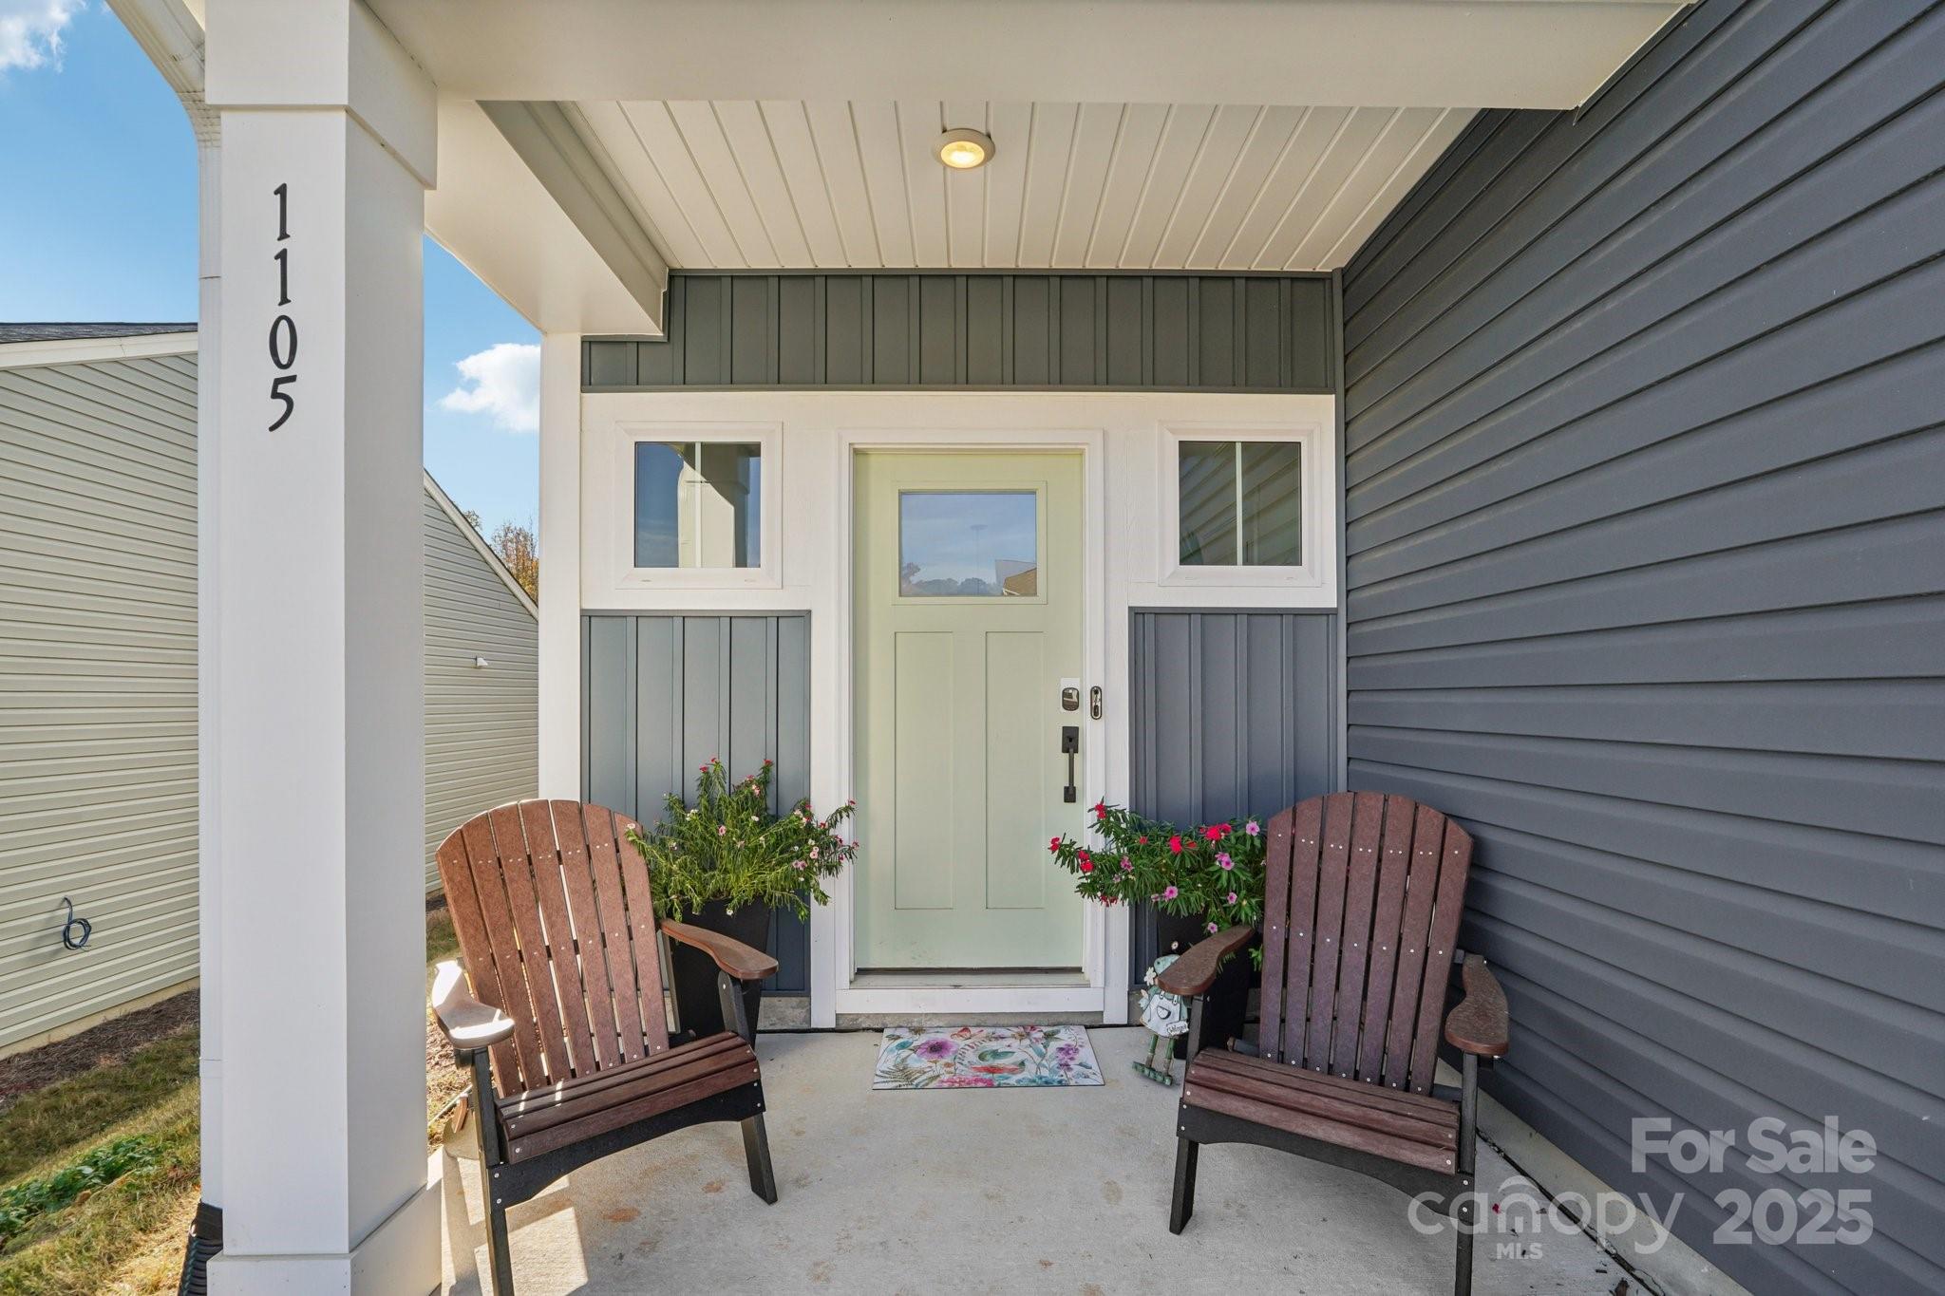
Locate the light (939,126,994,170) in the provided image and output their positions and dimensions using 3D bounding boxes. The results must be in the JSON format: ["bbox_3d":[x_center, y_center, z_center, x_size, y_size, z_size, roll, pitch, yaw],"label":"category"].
[{"bbox_3d":[-0.025,-1.475,2.410,0.187,0.035,0.187,0,-1,-1],"label":"light"}]

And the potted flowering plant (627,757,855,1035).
[{"bbox_3d":[-0.815,0.910,2.820,0.790,1.050,0.560,0,-1,-1],"label":"potted flowering plant"}]

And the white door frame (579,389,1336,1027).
[{"bbox_3d":[-0.043,0.234,3.100,2.865,2.415,0.130,0,-1,-1],"label":"white door frame"}]

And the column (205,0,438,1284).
[{"bbox_3d":[-1.310,0.065,1.660,0.275,2.630,0.265,0,-1,-1],"label":"column"}]

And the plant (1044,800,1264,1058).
[{"bbox_3d":[0.685,0.985,2.820,0.800,0.880,0.550,0,-1,-1],"label":"plant"}]

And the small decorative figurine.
[{"bbox_3d":[0.630,1.225,2.700,0.190,0.420,0.120,-1,-2,41],"label":"small decorative figurine"}]

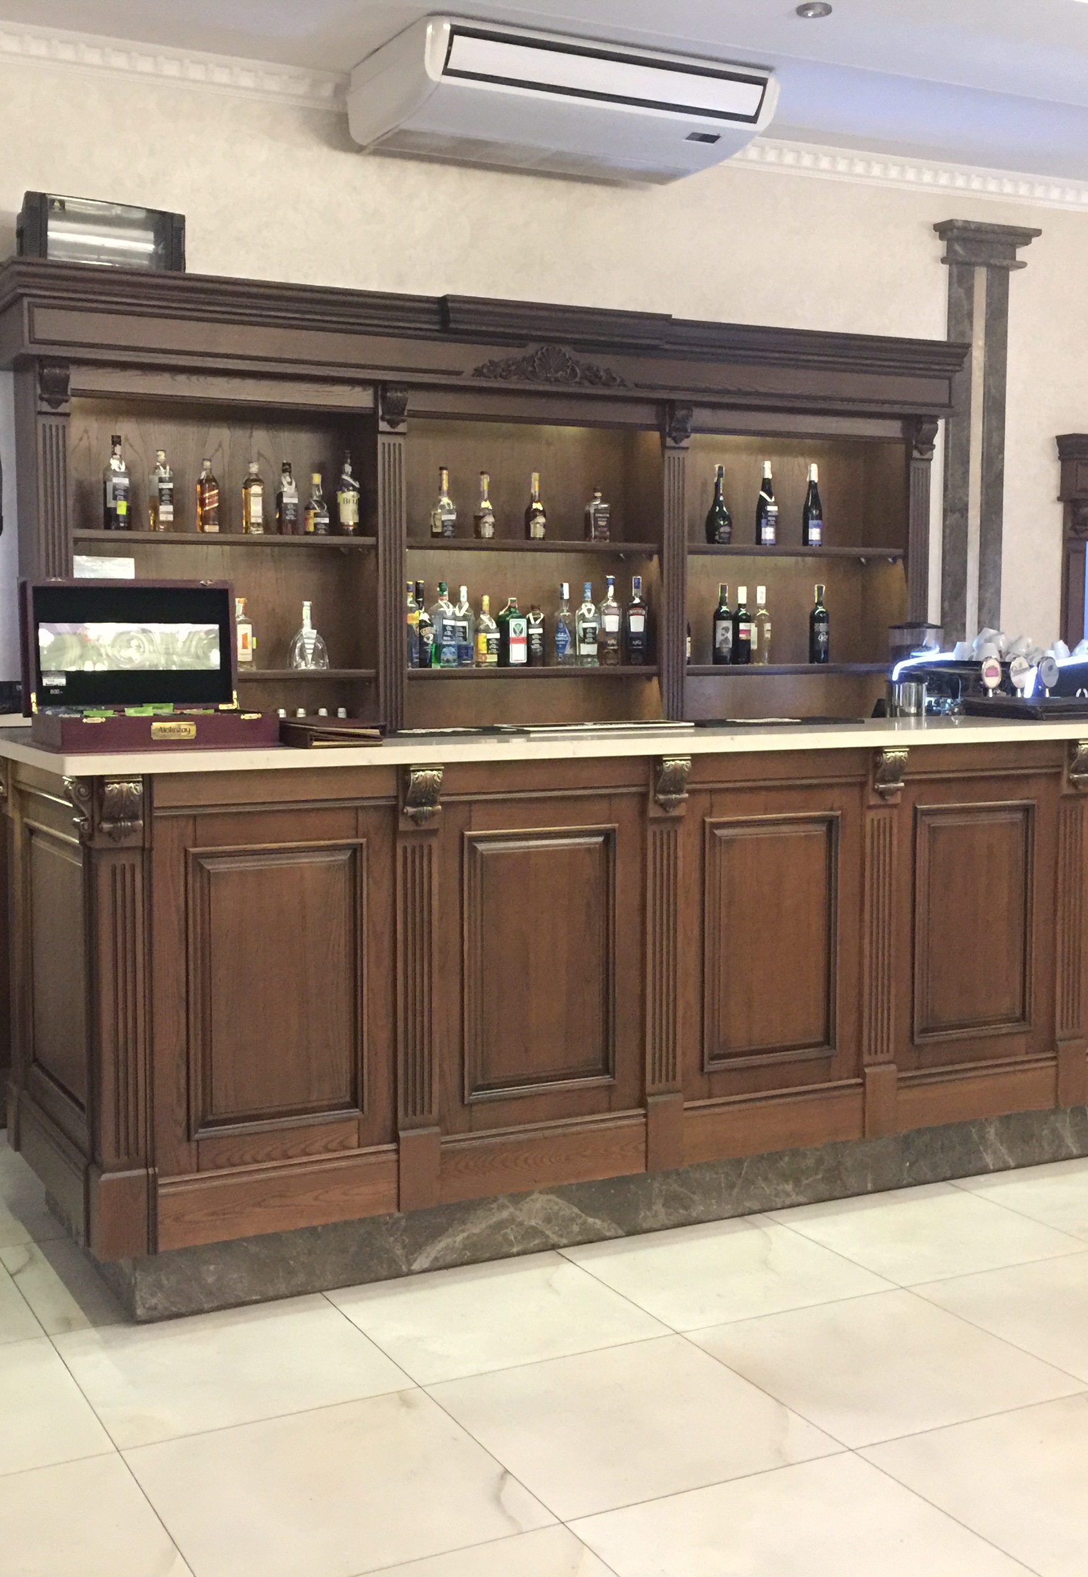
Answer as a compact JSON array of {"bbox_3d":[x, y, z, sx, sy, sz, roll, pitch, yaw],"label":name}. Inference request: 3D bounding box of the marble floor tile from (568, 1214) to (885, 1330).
[{"bbox_3d":[0.423,1.136,4.148,0.600,0.012,0.600,-2,5,-27],"label":"marble floor tile"}]

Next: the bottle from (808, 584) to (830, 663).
[{"bbox_3d":[1.058,-0.628,6.759,0.075,0.308,0.075,-1,5,-9],"label":"bottle"}]

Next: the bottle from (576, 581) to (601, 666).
[{"bbox_3d":[0.158,-0.584,6.301,0.085,0.299,0.083,0,5,-6],"label":"bottle"}]

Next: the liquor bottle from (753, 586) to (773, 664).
[{"bbox_3d":[0.826,-0.614,6.675,0.078,0.301,0.078,0,5,0],"label":"liquor bottle"}]

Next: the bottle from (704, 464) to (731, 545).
[{"bbox_3d":[0.653,-1.052,6.549,0.100,0.305,0.100,0,5,0],"label":"bottle"}]

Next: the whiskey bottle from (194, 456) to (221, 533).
[{"bbox_3d":[-1.086,-0.942,5.694,0.066,0.245,0.064,-3,6,-35],"label":"whiskey bottle"}]

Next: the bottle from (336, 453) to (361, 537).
[{"bbox_3d":[-0.650,-0.980,5.890,0.075,0.283,0.075,-2,5,-27],"label":"bottle"}]

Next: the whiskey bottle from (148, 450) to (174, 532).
[{"bbox_3d":[-1.214,-0.943,5.586,0.080,0.250,0.076,-2,5,-27],"label":"whiskey bottle"}]

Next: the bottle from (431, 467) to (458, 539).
[{"bbox_3d":[-0.343,-0.979,6.070,0.088,0.249,0.068,-1,5,-17],"label":"bottle"}]

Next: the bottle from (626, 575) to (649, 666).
[{"bbox_3d":[0.340,-0.606,6.393,0.077,0.330,0.076,0,5,-2],"label":"bottle"}]

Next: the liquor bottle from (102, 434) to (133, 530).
[{"bbox_3d":[-1.343,-0.955,5.539,0.080,0.303,0.080,-2,5,-27],"label":"liquor bottle"}]

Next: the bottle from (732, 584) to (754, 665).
[{"bbox_3d":[0.750,-0.620,6.647,0.076,0.300,0.076,0,5,0],"label":"bottle"}]

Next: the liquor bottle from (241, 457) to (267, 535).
[{"bbox_3d":[-0.949,-0.946,5.763,0.065,0.244,0.060,-3,6,-32],"label":"liquor bottle"}]

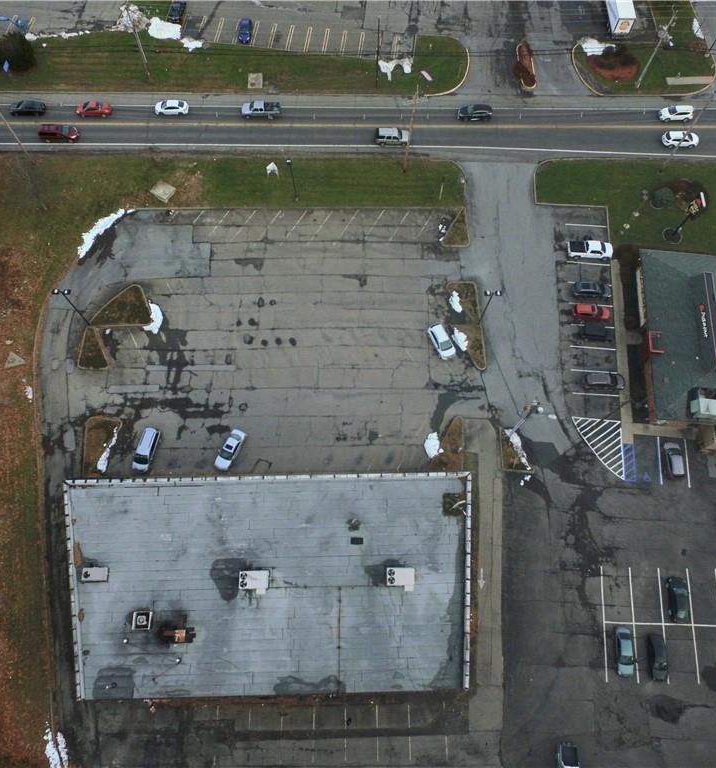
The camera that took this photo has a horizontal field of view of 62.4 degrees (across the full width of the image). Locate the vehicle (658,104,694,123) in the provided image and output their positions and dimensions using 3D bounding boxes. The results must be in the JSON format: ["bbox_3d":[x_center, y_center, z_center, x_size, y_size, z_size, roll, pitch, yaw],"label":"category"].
[{"bbox_3d":[46.791,-39.757,86.845,4.595,1.644,1.843,-1,69,-2],"label":"vehicle"}]

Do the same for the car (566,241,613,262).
[{"bbox_3d":[30.596,-17.693,77.835,5.759,1.862,2.013,3,69,0],"label":"car"}]

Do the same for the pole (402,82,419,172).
[{"bbox_3d":[6.782,-32.264,76.631,0.700,13.800,2.200,0,69,-1],"label":"pole"}]

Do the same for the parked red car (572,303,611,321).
[{"bbox_3d":[29.608,-9.189,74.629,4.480,1.640,1.780,4,69,0],"label":"parked red car"}]

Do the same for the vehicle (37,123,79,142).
[{"bbox_3d":[-42.254,-35.366,83.355,5.161,1.740,1.942,1,69,-1],"label":"vehicle"}]

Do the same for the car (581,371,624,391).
[{"bbox_3d":[29.618,-0.318,71.150,4.818,1.696,1.839,3,69,0],"label":"car"}]

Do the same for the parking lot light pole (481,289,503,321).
[{"bbox_3d":[15.240,-8.979,70.962,2.050,7.800,0.650,0,69,-1],"label":"parking lot light pole"}]

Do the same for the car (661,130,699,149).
[{"bbox_3d":[46.467,-35.213,85.061,4.893,1.665,1.859,-1,69,-1],"label":"car"}]

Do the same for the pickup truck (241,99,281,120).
[{"bbox_3d":[-14.111,-39.716,85.572,5.384,1.779,1.895,0,69,-1],"label":"pickup truck"}]

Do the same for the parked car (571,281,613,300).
[{"bbox_3d":[30.115,-12.077,75.760,4.547,1.643,1.787,3,69,0],"label":"parked car"}]

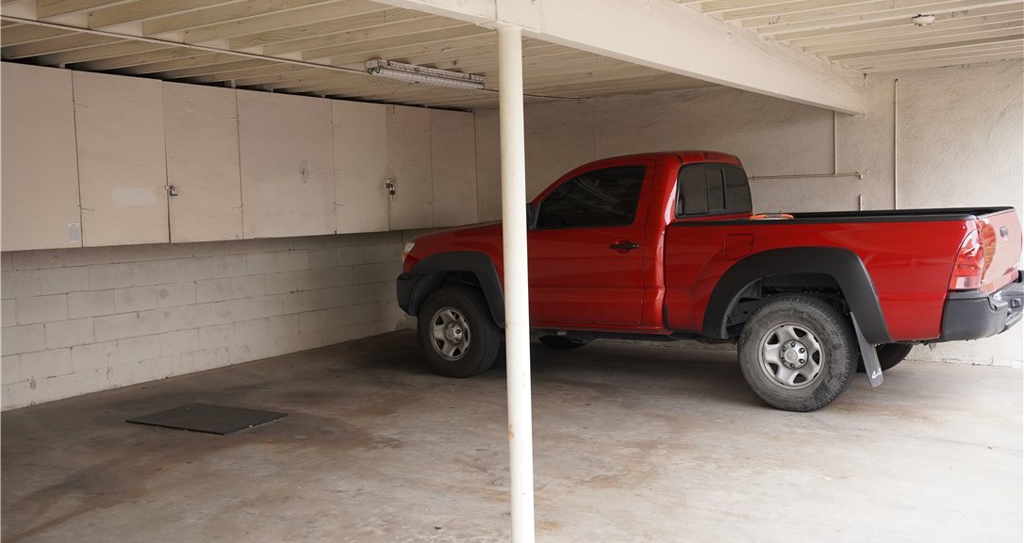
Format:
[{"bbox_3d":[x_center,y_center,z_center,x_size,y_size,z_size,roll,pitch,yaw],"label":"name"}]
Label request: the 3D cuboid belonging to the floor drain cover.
[{"bbox_3d":[-2.040,0.990,6.507,0.899,0.014,0.610,1,5,29],"label":"floor drain cover"}]

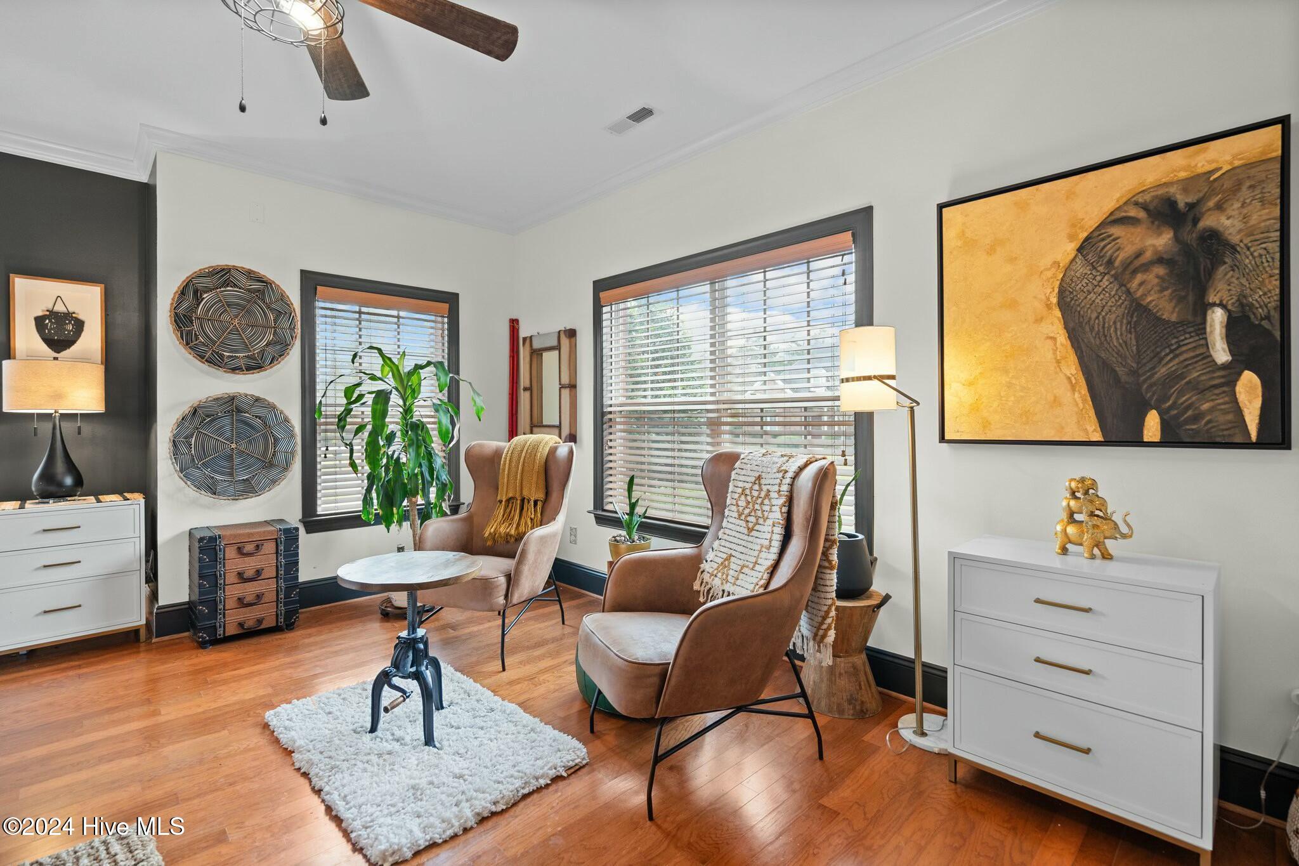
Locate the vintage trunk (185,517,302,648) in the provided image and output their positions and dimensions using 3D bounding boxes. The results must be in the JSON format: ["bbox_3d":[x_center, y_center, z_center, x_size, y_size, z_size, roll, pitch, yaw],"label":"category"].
[{"bbox_3d":[-2.269,0.822,3.241,0.451,0.578,0.351,-1,2,-45],"label":"vintage trunk"}]

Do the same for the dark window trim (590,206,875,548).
[{"bbox_3d":[0.286,-0.187,3.170,0.090,1.614,1.976,-1,2,-45],"label":"dark window trim"}]

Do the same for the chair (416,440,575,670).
[{"bbox_3d":[-0.845,0.586,3.114,0.720,1.050,0.800,0,1,17],"label":"chair"}]

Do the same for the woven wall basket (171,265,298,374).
[{"bbox_3d":[-2.390,-0.647,3.348,0.601,0.618,0.060,-1,2,-45],"label":"woven wall basket"}]

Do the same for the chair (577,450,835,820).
[{"bbox_3d":[0.201,0.605,2.085,0.800,1.050,0.720,-1,1,-25],"label":"chair"}]

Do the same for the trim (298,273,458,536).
[{"bbox_3d":[-1.851,-0.204,4.104,1.100,1.720,0.120,-1,1,-43],"label":"trim"}]

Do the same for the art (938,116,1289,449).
[{"bbox_3d":[1.492,-0.427,1.972,0.045,0.942,0.933,-1,2,-45],"label":"art"}]

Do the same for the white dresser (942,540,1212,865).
[{"bbox_3d":[1.386,0.798,1.870,0.389,0.787,0.642,-1,1,-44],"label":"white dresser"}]

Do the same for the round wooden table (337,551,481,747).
[{"bbox_3d":[-0.951,0.856,2.327,0.530,0.640,0.530,0,1,0],"label":"round wooden table"}]

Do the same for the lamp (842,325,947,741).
[{"bbox_3d":[1.021,0.385,2.265,0.520,1.605,0.290,0,1,11],"label":"lamp"}]

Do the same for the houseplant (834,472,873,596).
[{"bbox_3d":[0.833,0.412,2.453,0.250,0.519,0.250,-1,2,-45],"label":"houseplant"}]

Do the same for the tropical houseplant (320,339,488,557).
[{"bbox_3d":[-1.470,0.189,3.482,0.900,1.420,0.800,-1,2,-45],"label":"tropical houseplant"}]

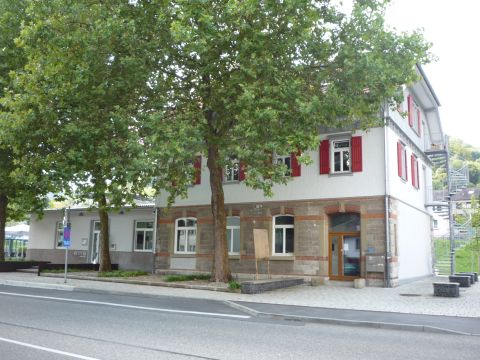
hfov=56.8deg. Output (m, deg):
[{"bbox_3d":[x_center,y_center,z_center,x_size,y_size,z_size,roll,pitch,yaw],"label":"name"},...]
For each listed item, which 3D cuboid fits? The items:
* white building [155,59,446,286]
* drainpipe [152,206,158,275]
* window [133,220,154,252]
[{"bbox_3d":[4.053,-0.356,28.783,14.742,12.960,11.745,-5,-11,33],"label":"white building"},{"bbox_3d":[-5.213,3.717,27.445,0.130,4.109,0.130,-5,-11,33],"label":"drainpipe"},{"bbox_3d":[-6.066,3.555,28.273,1.669,1.901,0.160,-5,-11,33],"label":"window"}]

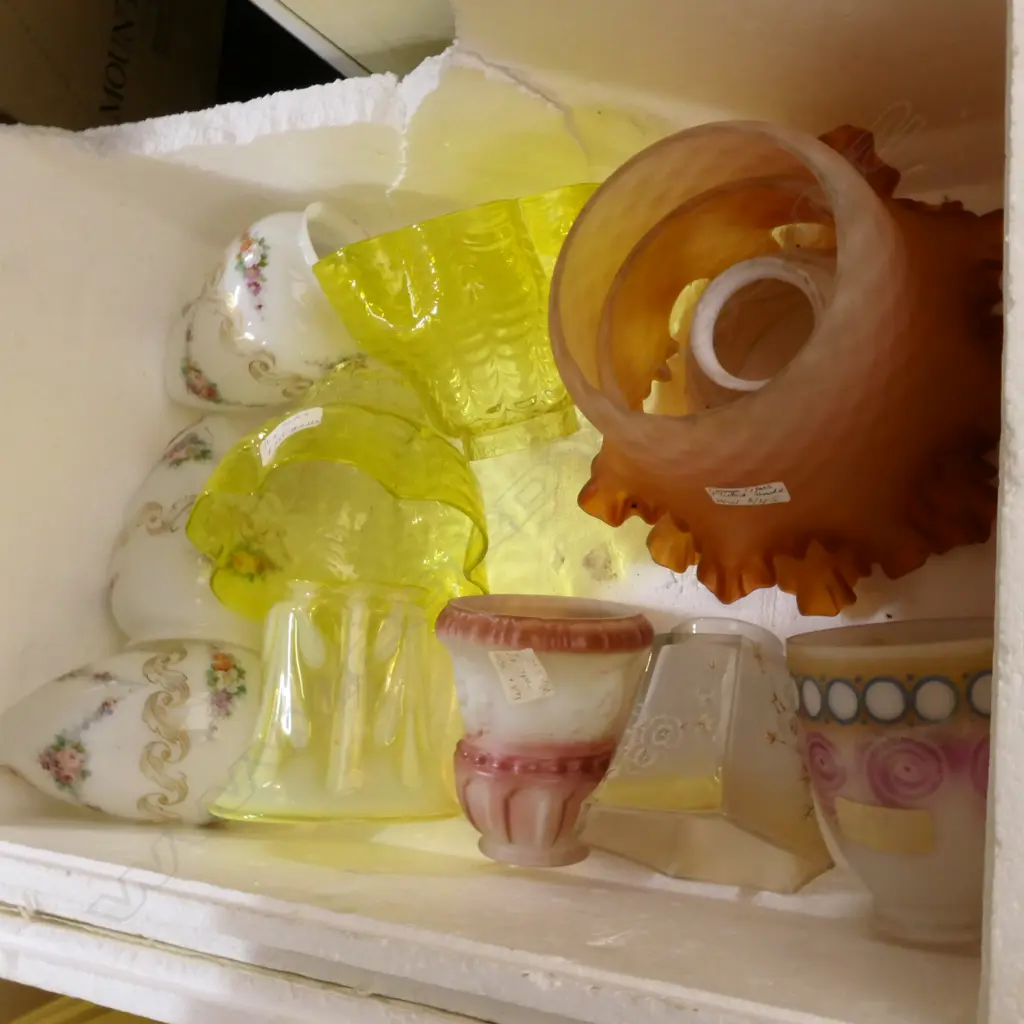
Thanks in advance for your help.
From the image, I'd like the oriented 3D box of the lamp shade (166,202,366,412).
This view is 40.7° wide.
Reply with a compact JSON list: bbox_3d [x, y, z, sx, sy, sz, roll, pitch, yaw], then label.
[{"bbox_3d":[-0.132,-0.109,0.782,0.141,0.112,0.112,-29,77,33],"label":"lamp shade"}]

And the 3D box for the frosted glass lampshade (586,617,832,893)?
[{"bbox_3d":[0.098,0.114,0.677,0.114,0.131,0.107,13,63,2],"label":"frosted glass lampshade"}]

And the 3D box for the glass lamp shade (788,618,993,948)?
[{"bbox_3d":[0.194,0.120,0.627,0.124,0.124,0.134,-6,89,28],"label":"glass lamp shade"}]

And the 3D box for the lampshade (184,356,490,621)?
[{"bbox_3d":[-0.080,-0.026,0.694,0.145,0.145,0.098,8,61,-7],"label":"lampshade"}]

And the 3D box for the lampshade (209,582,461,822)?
[{"bbox_3d":[-0.078,0.087,0.645,0.119,0.119,0.106,4,84,-6],"label":"lampshade"}]

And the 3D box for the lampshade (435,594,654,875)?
[{"bbox_3d":[0.014,0.113,0.714,0.112,0.112,0.126,5,92,28],"label":"lampshade"}]

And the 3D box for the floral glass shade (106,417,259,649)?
[{"bbox_3d":[-0.176,0.013,0.812,0.112,0.112,0.141,6,82,28],"label":"floral glass shade"}]

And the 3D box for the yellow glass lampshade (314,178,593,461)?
[{"bbox_3d":[-0.010,-0.086,0.662,0.142,0.142,0.104,-17,97,1],"label":"yellow glass lampshade"}]

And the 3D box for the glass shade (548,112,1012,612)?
[{"bbox_3d":[0.096,-0.077,0.563,0.220,0.130,0.220,0,80,28],"label":"glass shade"}]

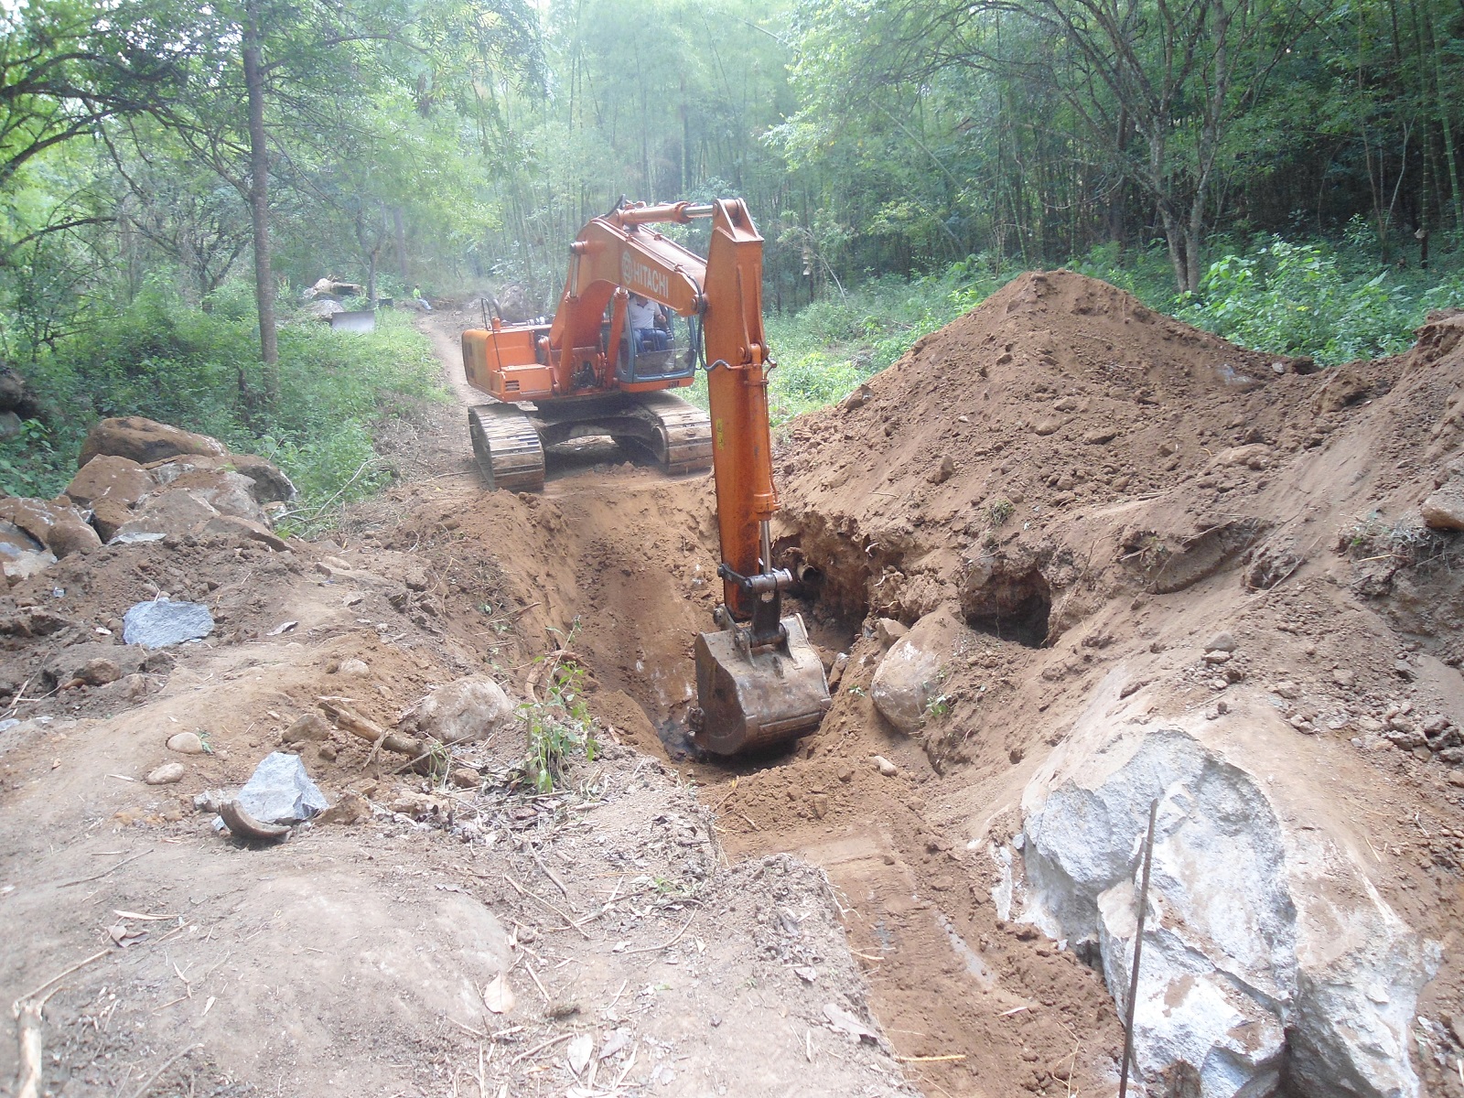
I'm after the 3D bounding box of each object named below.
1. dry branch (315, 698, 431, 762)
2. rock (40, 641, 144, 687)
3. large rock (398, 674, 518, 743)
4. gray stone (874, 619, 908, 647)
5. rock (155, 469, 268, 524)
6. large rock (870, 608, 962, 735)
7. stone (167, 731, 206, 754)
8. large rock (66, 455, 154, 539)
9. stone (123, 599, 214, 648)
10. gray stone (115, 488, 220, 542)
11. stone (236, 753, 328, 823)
[{"bbox_3d":[-1.516,0.767,4.650,0.680,0.130,0.130,15,19,31],"label":"dry branch"},{"bbox_3d":[-3.334,0.601,5.750,0.480,0.190,0.330,-9,13,-31],"label":"rock"},{"bbox_3d":[-1.221,0.716,4.900,0.510,0.290,0.400,-5,11,-15],"label":"large rock"},{"bbox_3d":[1.418,0.742,9.700,0.320,0.260,0.280,-1,11,8],"label":"gray stone"},{"bbox_3d":[-4.833,-0.483,10.200,1.000,0.480,0.680,-9,17,-25],"label":"rock"},{"bbox_3d":[1.562,1.050,9.300,0.800,1.000,0.800,0,11,9],"label":"large rock"},{"bbox_3d":[-2.289,0.811,4.600,0.145,0.075,0.115,-9,17,-26],"label":"stone"},{"bbox_3d":[-5.823,-0.477,10.300,0.800,0.760,0.720,-8,13,-29],"label":"large rock"},{"bbox_3d":[-3.330,0.443,6.500,0.510,0.220,0.340,-8,12,-27],"label":"stone"},{"bbox_3d":[-5.041,-0.291,9.800,0.880,0.460,0.650,-8,12,-27],"label":"gray stone"},{"bbox_3d":[-1.633,0.880,4.000,0.320,0.210,0.240,-8,17,-22],"label":"stone"}]

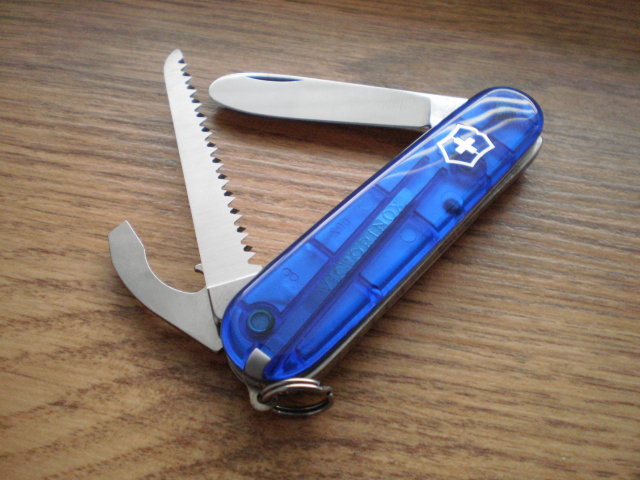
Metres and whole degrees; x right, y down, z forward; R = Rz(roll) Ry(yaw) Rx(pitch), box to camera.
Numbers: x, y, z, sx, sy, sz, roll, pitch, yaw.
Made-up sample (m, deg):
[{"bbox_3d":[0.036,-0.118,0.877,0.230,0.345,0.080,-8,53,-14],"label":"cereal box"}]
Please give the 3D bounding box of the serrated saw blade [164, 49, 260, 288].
[{"bbox_3d":[-0.022,-0.015,0.124,0.009,0.002,0.062,-11,55,-14],"label":"serrated saw blade"}]

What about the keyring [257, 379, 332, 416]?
[{"bbox_3d":[-0.004,0.024,0.099,0.011,0.011,0.002,2,57,-5],"label":"keyring"}]

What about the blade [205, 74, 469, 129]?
[{"bbox_3d":[0.005,-0.028,0.139,0.056,0.002,0.013,5,52,-2],"label":"blade"}]

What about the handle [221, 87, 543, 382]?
[{"bbox_3d":[0.015,-0.004,0.120,0.018,0.013,0.085,37,58,21],"label":"handle"}]

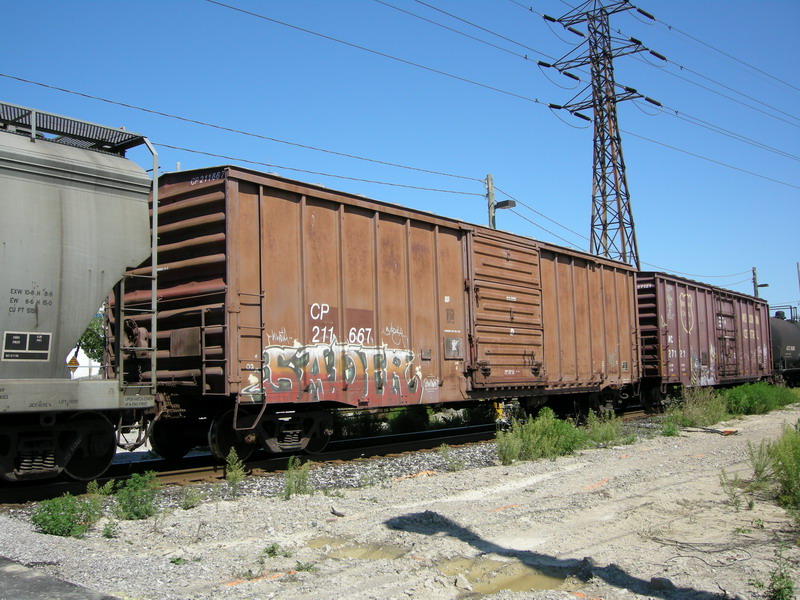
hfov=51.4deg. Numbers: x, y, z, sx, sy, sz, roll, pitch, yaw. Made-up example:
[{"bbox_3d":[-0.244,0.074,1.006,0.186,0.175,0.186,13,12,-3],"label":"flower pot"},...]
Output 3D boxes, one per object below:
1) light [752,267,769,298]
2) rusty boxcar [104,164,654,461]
[{"bbox_3d":[25.145,2.107,57.338,1.015,8.885,0.270,-6,-7,36],"label":"light"},{"bbox_3d":[1.255,0.788,19.465,2.952,4.550,16.676,-6,-7,36],"label":"rusty boxcar"}]

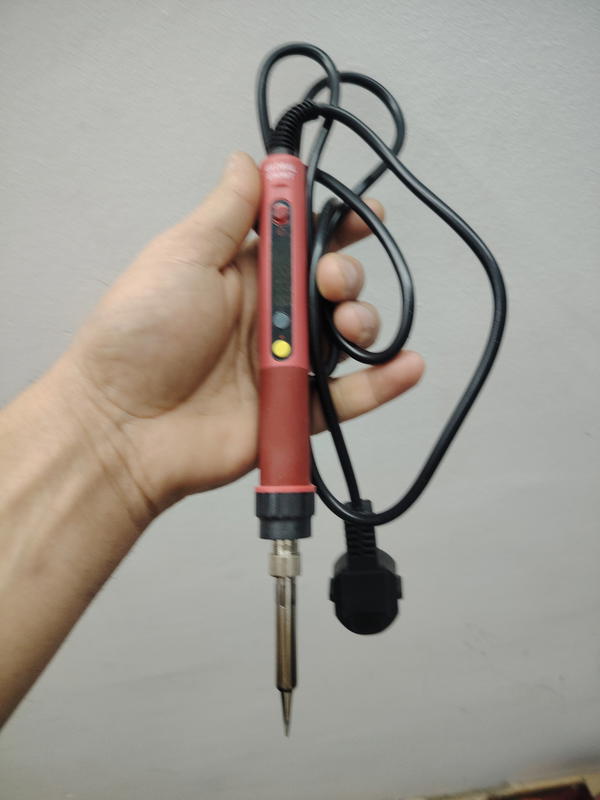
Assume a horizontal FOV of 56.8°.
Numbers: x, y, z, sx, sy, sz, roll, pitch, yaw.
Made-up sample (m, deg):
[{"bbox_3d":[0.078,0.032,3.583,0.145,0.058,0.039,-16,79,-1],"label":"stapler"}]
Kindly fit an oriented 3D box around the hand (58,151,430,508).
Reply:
[{"bbox_3d":[-0.024,-0.033,0.236,0.152,0.115,0.078,-29,4,-9],"label":"hand"}]

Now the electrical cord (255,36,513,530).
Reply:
[{"bbox_3d":[0.028,-0.060,0.262,0.106,0.235,0.105,0,-7,0],"label":"electrical cord"}]

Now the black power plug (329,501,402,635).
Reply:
[{"bbox_3d":[0.035,0.088,0.297,0.038,0.076,0.042,-3,14,3],"label":"black power plug"}]

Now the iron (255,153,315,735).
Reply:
[{"bbox_3d":[-0.006,0.010,0.217,0.024,0.227,0.024,-1,-7,3],"label":"iron"}]

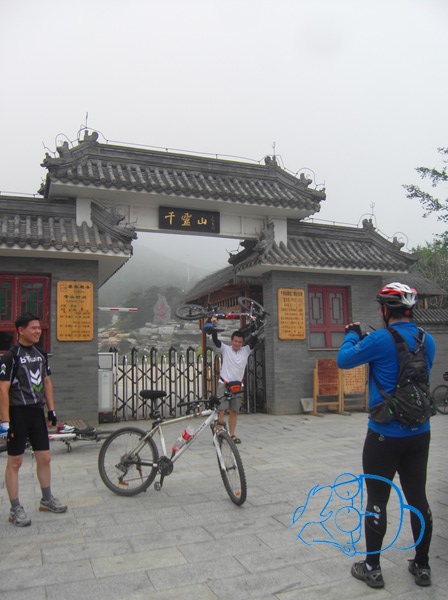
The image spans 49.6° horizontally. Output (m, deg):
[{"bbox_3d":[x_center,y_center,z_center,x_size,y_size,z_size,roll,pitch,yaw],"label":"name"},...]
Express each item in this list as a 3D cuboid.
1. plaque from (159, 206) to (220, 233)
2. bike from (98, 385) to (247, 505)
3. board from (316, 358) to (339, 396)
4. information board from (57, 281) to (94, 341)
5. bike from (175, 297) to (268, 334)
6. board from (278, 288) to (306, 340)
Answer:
[{"bbox_3d":[-0.687,-1.609,9.850,1.281,0.447,0.070,1,-6,-22],"label":"plaque"},{"bbox_3d":[-0.480,1.387,4.623,1.605,1.000,0.570,-3,-6,17],"label":"bike"},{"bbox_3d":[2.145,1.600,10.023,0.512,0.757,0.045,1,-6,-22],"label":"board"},{"bbox_3d":[-2.658,0.204,8.675,0.617,1.070,0.040,1,-6,-22],"label":"information board"},{"bbox_3d":[-0.047,0.251,7.600,1.450,0.500,0.900,-1,32,1],"label":"bike"},{"bbox_3d":[1.443,0.304,10.320,0.636,1.070,0.040,1,-6,-22],"label":"board"}]

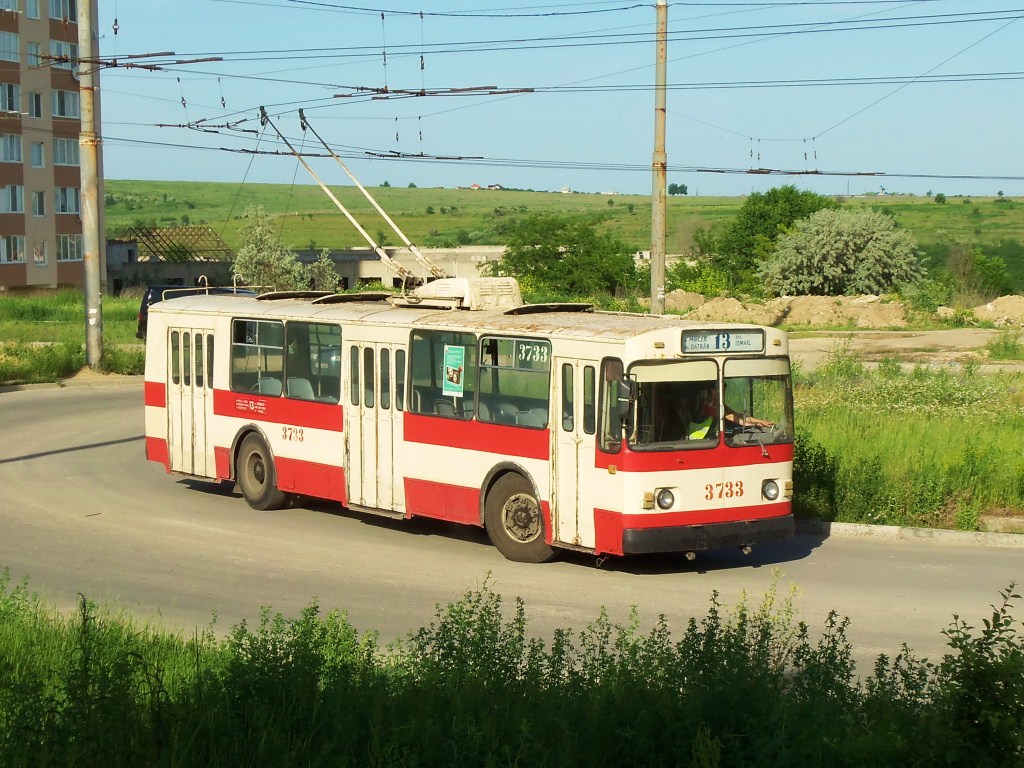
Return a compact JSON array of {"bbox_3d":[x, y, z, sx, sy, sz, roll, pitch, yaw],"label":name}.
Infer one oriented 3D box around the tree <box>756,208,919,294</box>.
[{"bbox_3d":[15.450,-5.960,86.000,7.600,4.600,7.200,0,5,0],"label":"tree"}]

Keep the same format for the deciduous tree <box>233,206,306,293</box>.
[{"bbox_3d":[-10.580,-5.450,80.000,3.300,4.600,3.200,0,5,0],"label":"deciduous tree"}]

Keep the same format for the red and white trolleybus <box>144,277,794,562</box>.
[{"bbox_3d":[-1.200,0.200,24.850,2.500,3.330,11.600,-3,6,-39],"label":"red and white trolleybus"}]

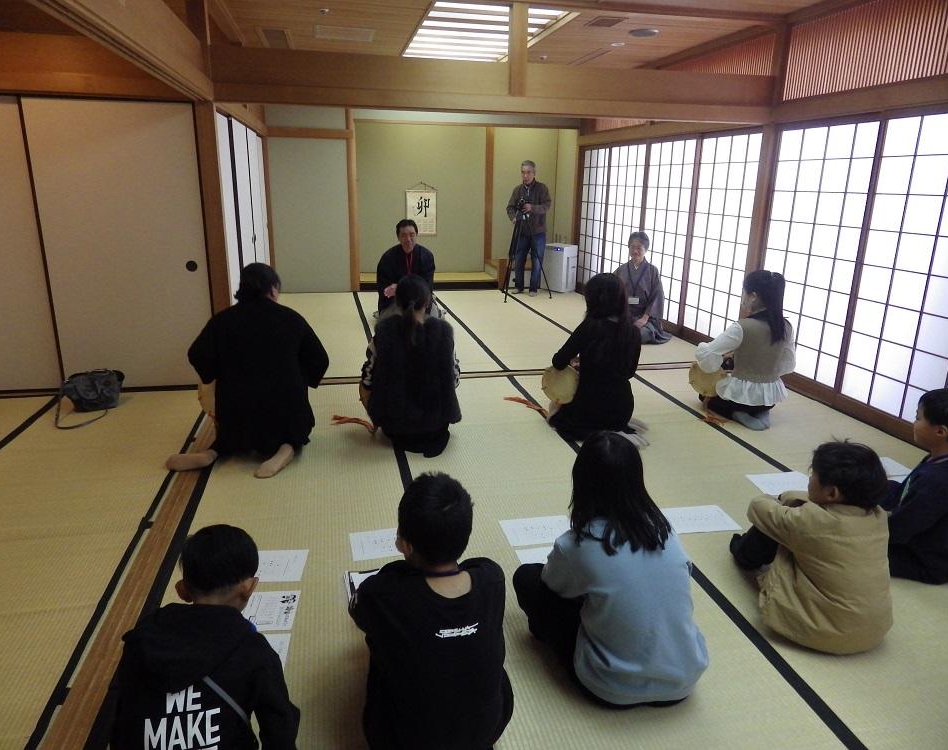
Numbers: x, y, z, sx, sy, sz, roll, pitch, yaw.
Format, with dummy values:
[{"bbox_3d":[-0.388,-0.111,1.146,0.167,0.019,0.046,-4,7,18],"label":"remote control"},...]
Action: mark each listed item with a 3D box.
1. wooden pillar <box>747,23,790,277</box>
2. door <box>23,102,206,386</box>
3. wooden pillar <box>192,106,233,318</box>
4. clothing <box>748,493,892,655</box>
[{"bbox_3d":[2.206,-1.297,4.887,0.130,2.470,0.130,-3,17,-12],"label":"wooden pillar"},{"bbox_3d":[-2.260,-0.794,4.150,0.945,1.830,0.035,-3,17,-12],"label":"door"},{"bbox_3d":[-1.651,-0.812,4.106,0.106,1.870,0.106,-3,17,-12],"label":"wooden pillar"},{"bbox_3d":[1.113,0.589,2.088,0.400,0.440,0.440,-7,19,-25],"label":"clothing"}]

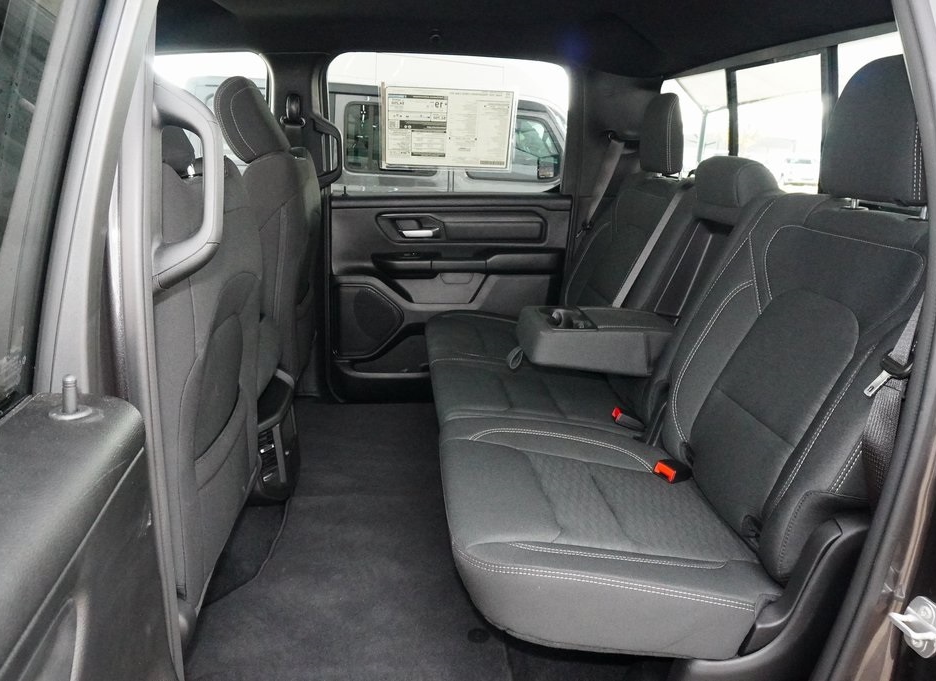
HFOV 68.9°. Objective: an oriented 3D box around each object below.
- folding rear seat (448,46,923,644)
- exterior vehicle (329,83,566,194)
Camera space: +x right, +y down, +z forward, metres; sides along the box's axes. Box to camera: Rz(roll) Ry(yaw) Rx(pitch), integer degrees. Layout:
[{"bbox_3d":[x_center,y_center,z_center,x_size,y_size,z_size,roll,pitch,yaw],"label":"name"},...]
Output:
[{"bbox_3d":[0.308,-0.127,1.597,0.820,0.910,1.430,-1,16,-4],"label":"folding rear seat"},{"bbox_3d":[-0.231,-1.377,6.473,4.740,1.880,1.850,-2,16,-7],"label":"exterior vehicle"}]

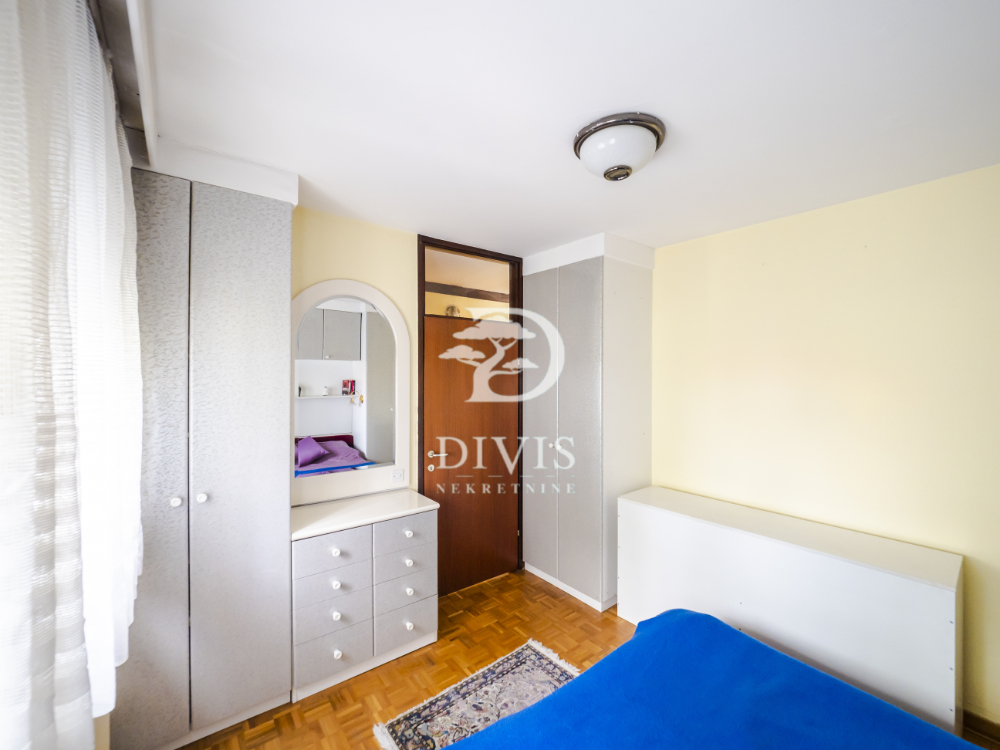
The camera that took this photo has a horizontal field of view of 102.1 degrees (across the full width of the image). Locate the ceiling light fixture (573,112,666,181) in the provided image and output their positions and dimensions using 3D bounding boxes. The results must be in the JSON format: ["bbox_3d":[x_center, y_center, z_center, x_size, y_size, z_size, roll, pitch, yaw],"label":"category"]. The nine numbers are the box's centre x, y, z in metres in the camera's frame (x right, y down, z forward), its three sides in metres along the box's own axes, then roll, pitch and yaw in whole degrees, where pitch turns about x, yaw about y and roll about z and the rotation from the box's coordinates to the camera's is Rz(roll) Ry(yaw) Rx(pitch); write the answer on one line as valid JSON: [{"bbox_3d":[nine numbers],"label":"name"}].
[{"bbox_3d":[0.485,-0.889,1.655,0.376,0.145,0.376,0,0,0],"label":"ceiling light fixture"}]

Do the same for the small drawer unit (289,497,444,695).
[{"bbox_3d":[-0.804,1.194,2.362,0.800,0.832,0.430,0,0,-36],"label":"small drawer unit"}]

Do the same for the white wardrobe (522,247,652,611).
[{"bbox_3d":[0.672,0.359,3.202,0.593,2.471,0.810,0,0,-38],"label":"white wardrobe"}]

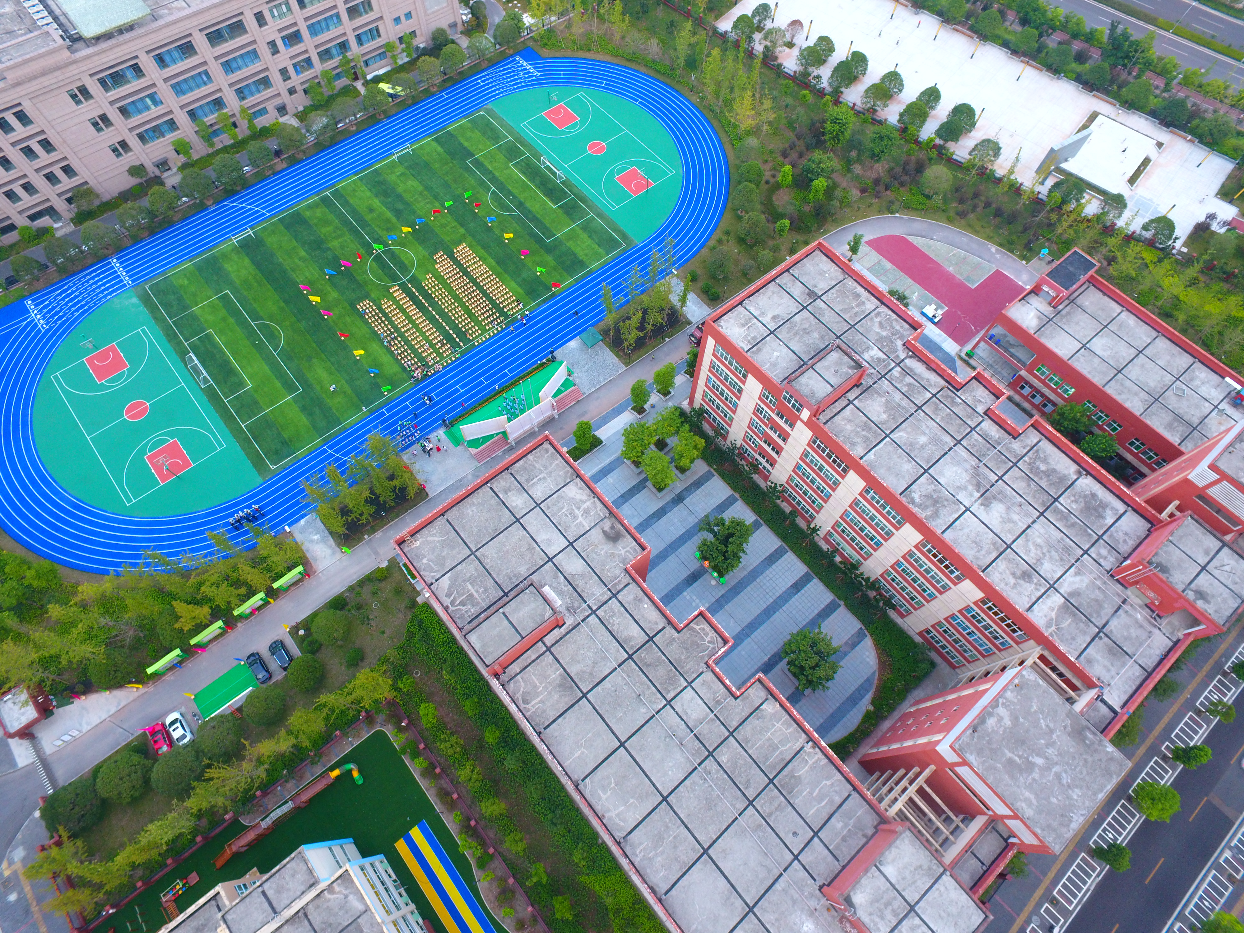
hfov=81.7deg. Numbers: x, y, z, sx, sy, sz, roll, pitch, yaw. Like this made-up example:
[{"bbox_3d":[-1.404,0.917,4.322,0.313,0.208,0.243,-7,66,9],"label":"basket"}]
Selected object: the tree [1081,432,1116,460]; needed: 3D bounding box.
[{"bbox_3d":[70.950,-2.560,108.090,4.700,7.000,4.700,4,64,0],"label":"tree"}]

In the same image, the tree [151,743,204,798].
[{"bbox_3d":[-53.639,36.685,86.773,5.930,4.510,5.930,1,64,-2],"label":"tree"}]

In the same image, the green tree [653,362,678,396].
[{"bbox_3d":[6.642,-13.247,110.910,3.570,7.530,3.570,1,64,-2],"label":"green tree"}]

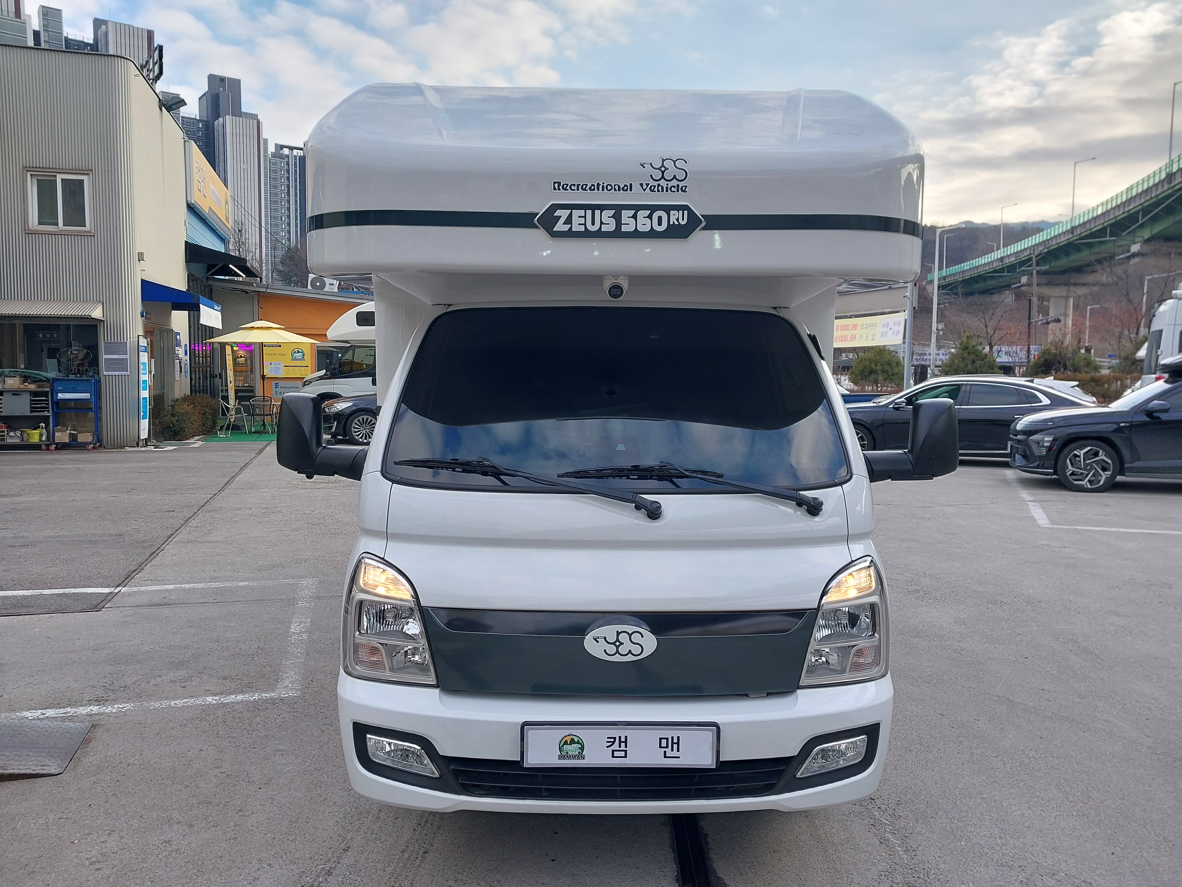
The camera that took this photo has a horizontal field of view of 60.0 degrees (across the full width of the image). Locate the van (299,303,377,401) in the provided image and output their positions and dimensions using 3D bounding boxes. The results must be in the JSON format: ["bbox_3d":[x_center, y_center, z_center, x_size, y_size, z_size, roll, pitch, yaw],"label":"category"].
[{"bbox_3d":[-4.088,-1.965,25.616,6.600,3.050,2.250,-1,5,-18],"label":"van"}]

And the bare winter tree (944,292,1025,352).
[{"bbox_3d":[19.806,-4.984,51.760,4.000,5.250,4.000,0,5,0],"label":"bare winter tree"}]

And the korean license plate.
[{"bbox_3d":[0.080,0.822,2.795,0.530,0.120,0.025,0,-4,0],"label":"korean license plate"}]

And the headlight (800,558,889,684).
[{"bbox_3d":[0.756,0.514,3.029,0.336,0.333,0.290,0,5,0],"label":"headlight"}]

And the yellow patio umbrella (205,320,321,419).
[{"bbox_3d":[-7.205,-1.472,22.557,2.600,2.510,2.600,0,5,0],"label":"yellow patio umbrella"}]

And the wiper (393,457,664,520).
[{"bbox_3d":[-0.216,0.125,3.163,0.900,0.090,0.070,10,-30,16],"label":"wiper"}]

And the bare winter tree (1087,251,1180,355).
[{"bbox_3d":[23.575,-5.059,44.730,4.200,6.540,4.200,0,5,0],"label":"bare winter tree"}]

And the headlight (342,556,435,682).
[{"bbox_3d":[-0.602,0.508,3.029,0.334,0.336,0.290,0,5,0],"label":"headlight"}]

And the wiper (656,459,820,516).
[{"bbox_3d":[0.310,0.143,3.123,0.844,0.090,0.070,8,-31,-5],"label":"wiper"}]

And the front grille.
[{"bbox_3d":[0.079,0.928,2.872,0.976,0.125,0.100,0,5,0],"label":"front grille"}]

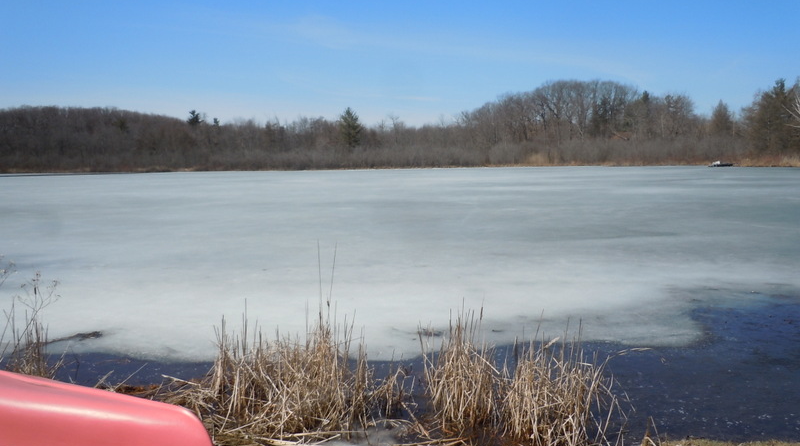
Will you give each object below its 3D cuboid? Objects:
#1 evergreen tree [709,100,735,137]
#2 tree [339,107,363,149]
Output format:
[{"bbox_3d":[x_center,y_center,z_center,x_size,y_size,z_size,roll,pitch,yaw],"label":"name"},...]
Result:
[{"bbox_3d":[62.100,-18.060,125.000,5.100,11.500,5.100,0,6,0],"label":"evergreen tree"},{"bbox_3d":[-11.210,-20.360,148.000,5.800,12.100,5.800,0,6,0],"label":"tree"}]

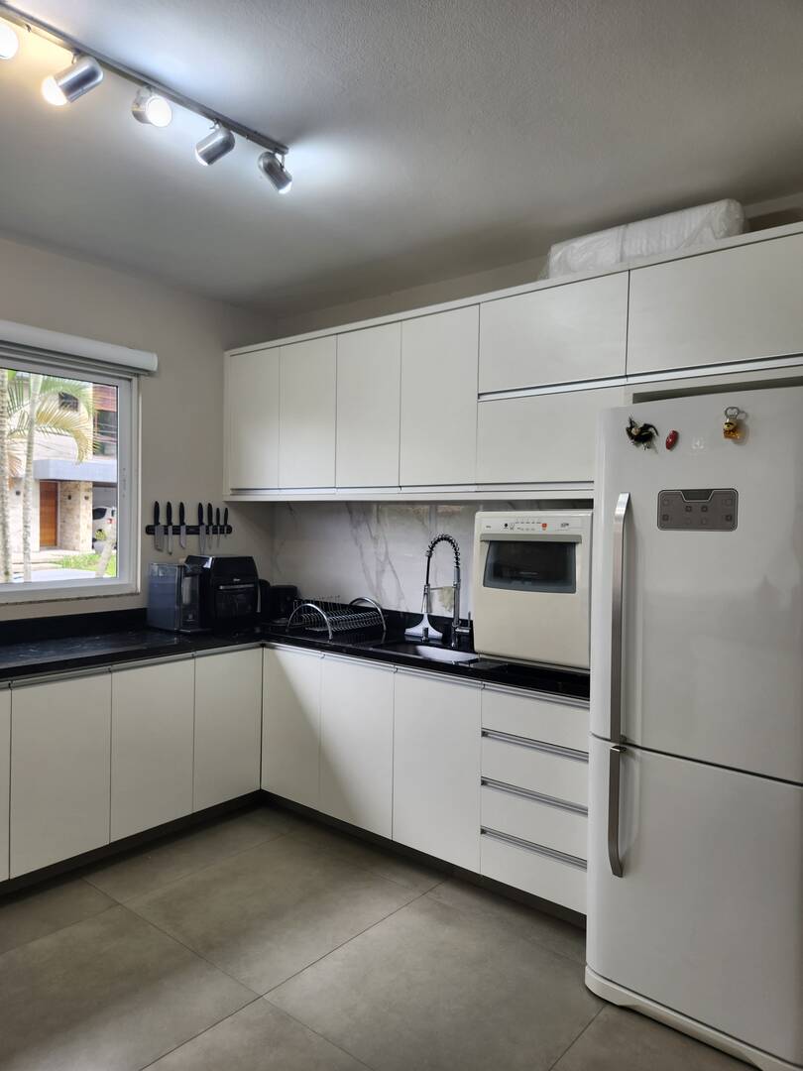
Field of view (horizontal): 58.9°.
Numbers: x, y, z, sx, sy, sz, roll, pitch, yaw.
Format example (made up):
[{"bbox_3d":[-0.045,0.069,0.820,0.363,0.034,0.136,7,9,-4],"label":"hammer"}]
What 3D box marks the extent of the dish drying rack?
[{"bbox_3d":[-0.336,0.410,3.632,0.355,0.163,0.390,2,1,40],"label":"dish drying rack"}]

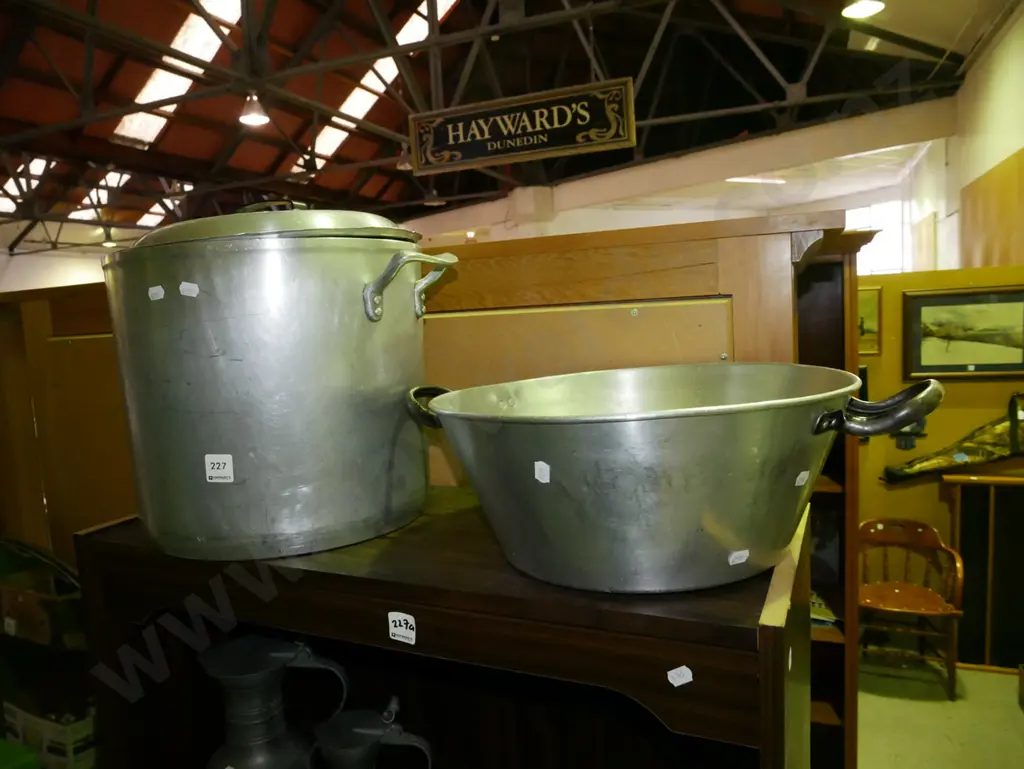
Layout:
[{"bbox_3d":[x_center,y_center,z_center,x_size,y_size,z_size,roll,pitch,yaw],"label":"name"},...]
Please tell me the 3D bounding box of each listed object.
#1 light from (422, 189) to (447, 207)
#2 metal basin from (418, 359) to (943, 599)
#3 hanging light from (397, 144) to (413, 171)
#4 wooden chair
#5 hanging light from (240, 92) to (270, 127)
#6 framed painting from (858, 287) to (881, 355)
[{"bbox_3d":[-1.594,-3.887,14.700,0.430,0.340,0.430,-3,5,0],"label":"light"},{"bbox_3d":[0.128,0.081,0.742,0.550,0.164,0.430,0,6,31],"label":"metal basin"},{"bbox_3d":[-1.747,-3.739,11.674,0.330,0.380,0.330,-3,5,0],"label":"hanging light"},{"bbox_3d":[1.976,1.111,3.616,0.540,0.765,0.530,-1,6,22],"label":"wooden chair"},{"bbox_3d":[-3.090,-3.343,8.540,0.360,0.350,0.360,-1,6,22],"label":"hanging light"},{"bbox_3d":[1.809,-0.325,3.855,0.360,0.378,0.030,-1,6,22],"label":"framed painting"}]

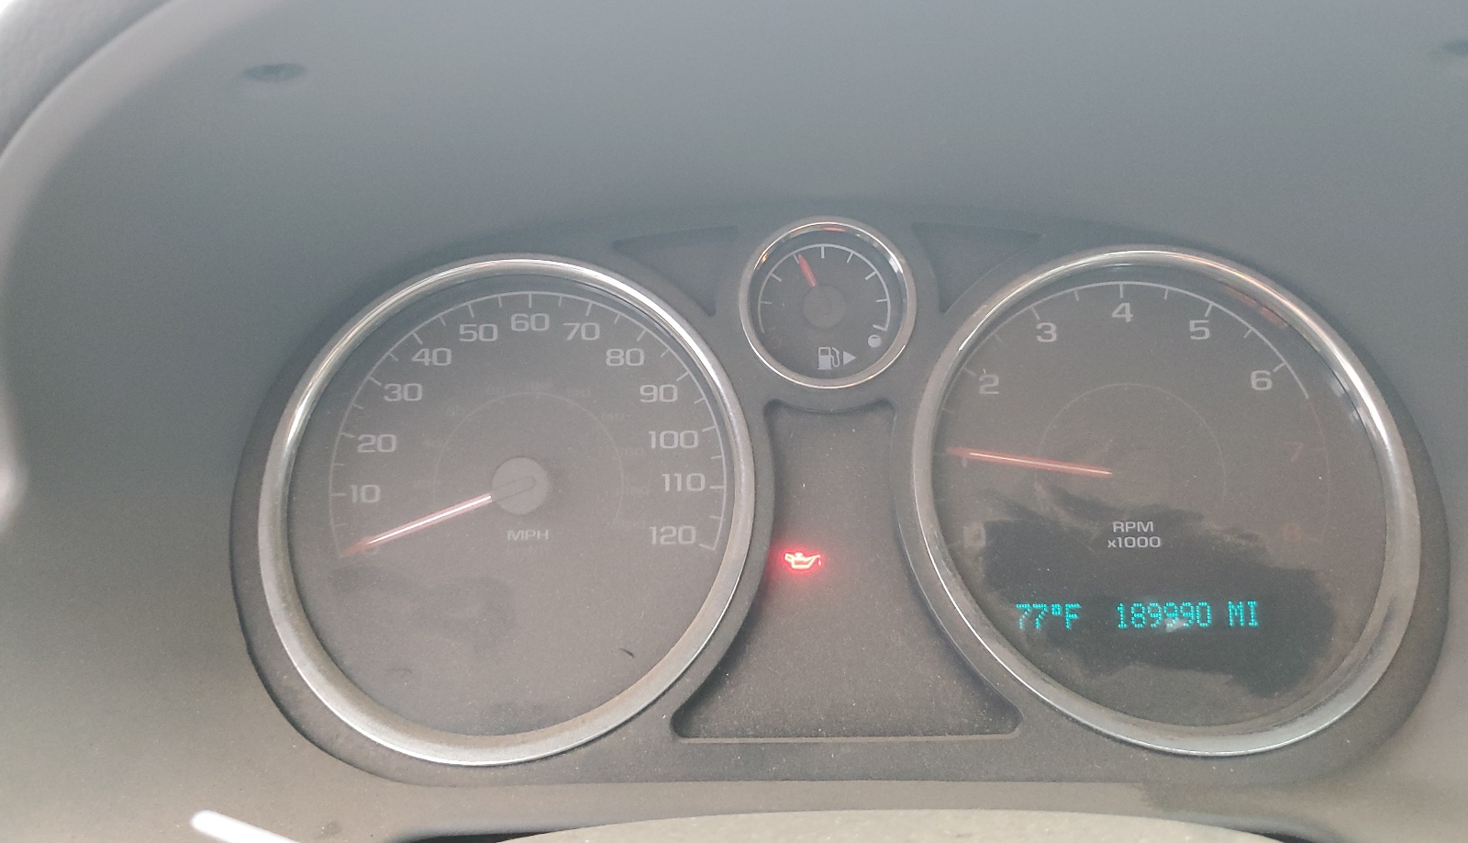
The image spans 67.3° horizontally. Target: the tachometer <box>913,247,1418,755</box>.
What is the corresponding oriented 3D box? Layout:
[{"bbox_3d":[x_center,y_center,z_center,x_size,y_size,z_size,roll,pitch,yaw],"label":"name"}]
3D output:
[{"bbox_3d":[0.104,0.015,0.266,0.116,0.119,0.022,-1,-15,0],"label":"tachometer"}]

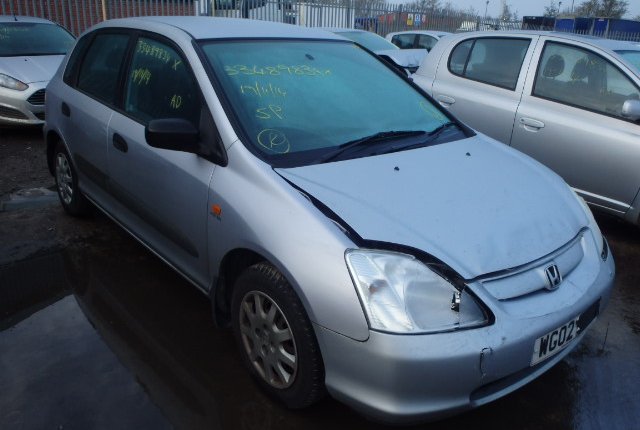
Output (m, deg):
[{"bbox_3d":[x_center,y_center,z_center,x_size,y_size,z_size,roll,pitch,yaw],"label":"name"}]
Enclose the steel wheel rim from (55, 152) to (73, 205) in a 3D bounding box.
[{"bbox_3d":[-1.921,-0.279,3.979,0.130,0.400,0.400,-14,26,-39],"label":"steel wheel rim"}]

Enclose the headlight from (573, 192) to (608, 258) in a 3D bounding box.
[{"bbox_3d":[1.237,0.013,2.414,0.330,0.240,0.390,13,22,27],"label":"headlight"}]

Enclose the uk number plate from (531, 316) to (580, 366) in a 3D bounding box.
[{"bbox_3d":[0.862,0.441,1.868,0.370,0.112,0.030,-14,26,-39],"label":"uk number plate"}]

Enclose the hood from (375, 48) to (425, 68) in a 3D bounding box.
[{"bbox_3d":[1.704,-3.436,11.344,0.850,0.280,1.350,34,34,33],"label":"hood"}]

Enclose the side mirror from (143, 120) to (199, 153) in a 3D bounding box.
[{"bbox_3d":[-0.629,-0.337,2.194,0.230,0.150,0.140,-14,26,-39],"label":"side mirror"}]

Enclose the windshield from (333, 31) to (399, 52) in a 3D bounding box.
[{"bbox_3d":[1.111,-3.986,11.761,1.360,0.180,0.930,-17,55,-44],"label":"windshield"}]

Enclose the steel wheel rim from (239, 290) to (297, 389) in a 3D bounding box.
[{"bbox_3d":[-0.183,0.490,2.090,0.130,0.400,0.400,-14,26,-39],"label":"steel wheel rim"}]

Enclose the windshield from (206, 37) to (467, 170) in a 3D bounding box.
[{"bbox_3d":[0.073,-0.663,2.644,1.380,0.180,0.950,-14,53,-39],"label":"windshield"}]

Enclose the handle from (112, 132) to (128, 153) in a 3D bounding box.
[{"bbox_3d":[-1.083,-0.391,2.796,0.050,0.085,0.200,-14,26,-39],"label":"handle"}]

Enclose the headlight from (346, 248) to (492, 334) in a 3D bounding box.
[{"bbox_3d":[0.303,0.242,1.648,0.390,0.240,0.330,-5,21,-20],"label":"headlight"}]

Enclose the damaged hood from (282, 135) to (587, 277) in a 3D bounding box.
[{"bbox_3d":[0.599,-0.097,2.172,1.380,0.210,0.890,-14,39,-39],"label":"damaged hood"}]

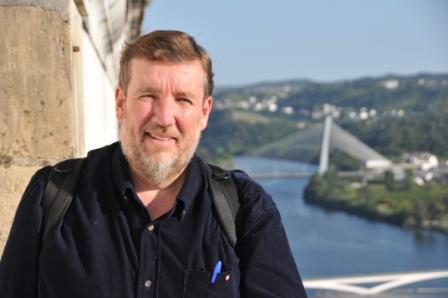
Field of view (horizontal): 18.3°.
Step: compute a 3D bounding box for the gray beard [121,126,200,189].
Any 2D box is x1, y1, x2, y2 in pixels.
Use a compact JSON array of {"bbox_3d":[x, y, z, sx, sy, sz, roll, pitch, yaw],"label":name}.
[{"bbox_3d":[-0.112,0.014,2.420,0.138,0.108,0.105,4,1,-3],"label":"gray beard"}]

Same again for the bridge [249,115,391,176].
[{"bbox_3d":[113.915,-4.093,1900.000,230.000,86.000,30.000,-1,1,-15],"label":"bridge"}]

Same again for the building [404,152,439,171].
[{"bbox_3d":[277.949,17.592,1960.000,46.000,24.000,28.000,0,1,9],"label":"building"}]

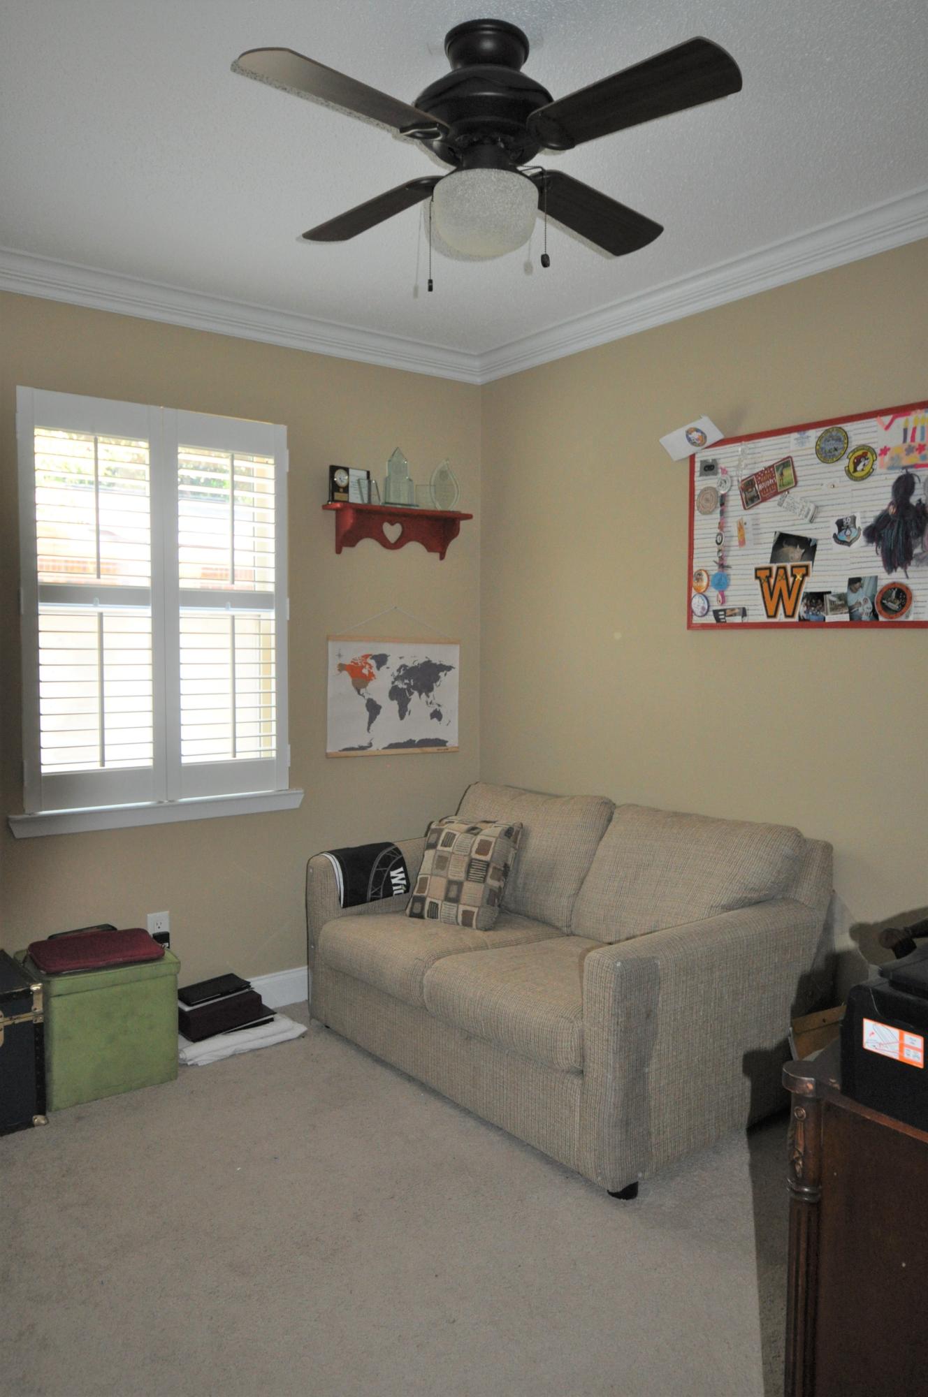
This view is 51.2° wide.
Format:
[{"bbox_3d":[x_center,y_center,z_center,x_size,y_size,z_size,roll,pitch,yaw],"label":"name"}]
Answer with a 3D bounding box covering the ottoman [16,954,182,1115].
[{"bbox_3d":[-1.113,0.966,2.958,0.375,0.377,0.345,-3,5,-36],"label":"ottoman"}]

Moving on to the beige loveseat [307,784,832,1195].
[{"bbox_3d":[0.253,0.744,3.032,0.810,0.830,1.435,-3,5,-39],"label":"beige loveseat"}]

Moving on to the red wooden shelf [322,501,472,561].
[{"bbox_3d":[-0.236,-0.612,3.598,0.565,0.170,0.150,-3,5,-36],"label":"red wooden shelf"}]

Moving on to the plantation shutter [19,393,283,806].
[{"bbox_3d":[-0.970,-0.297,3.145,0.866,1.265,0.050,-3,5,-36],"label":"plantation shutter"}]

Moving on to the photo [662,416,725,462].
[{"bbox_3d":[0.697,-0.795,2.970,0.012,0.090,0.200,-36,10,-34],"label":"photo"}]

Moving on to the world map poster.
[{"bbox_3d":[-0.257,-0.002,3.712,0.595,0.437,0.015,0,4,-36],"label":"world map poster"}]

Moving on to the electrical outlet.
[{"bbox_3d":[-1.013,0.770,3.219,0.073,0.118,0.012,-3,5,-36],"label":"electrical outlet"}]

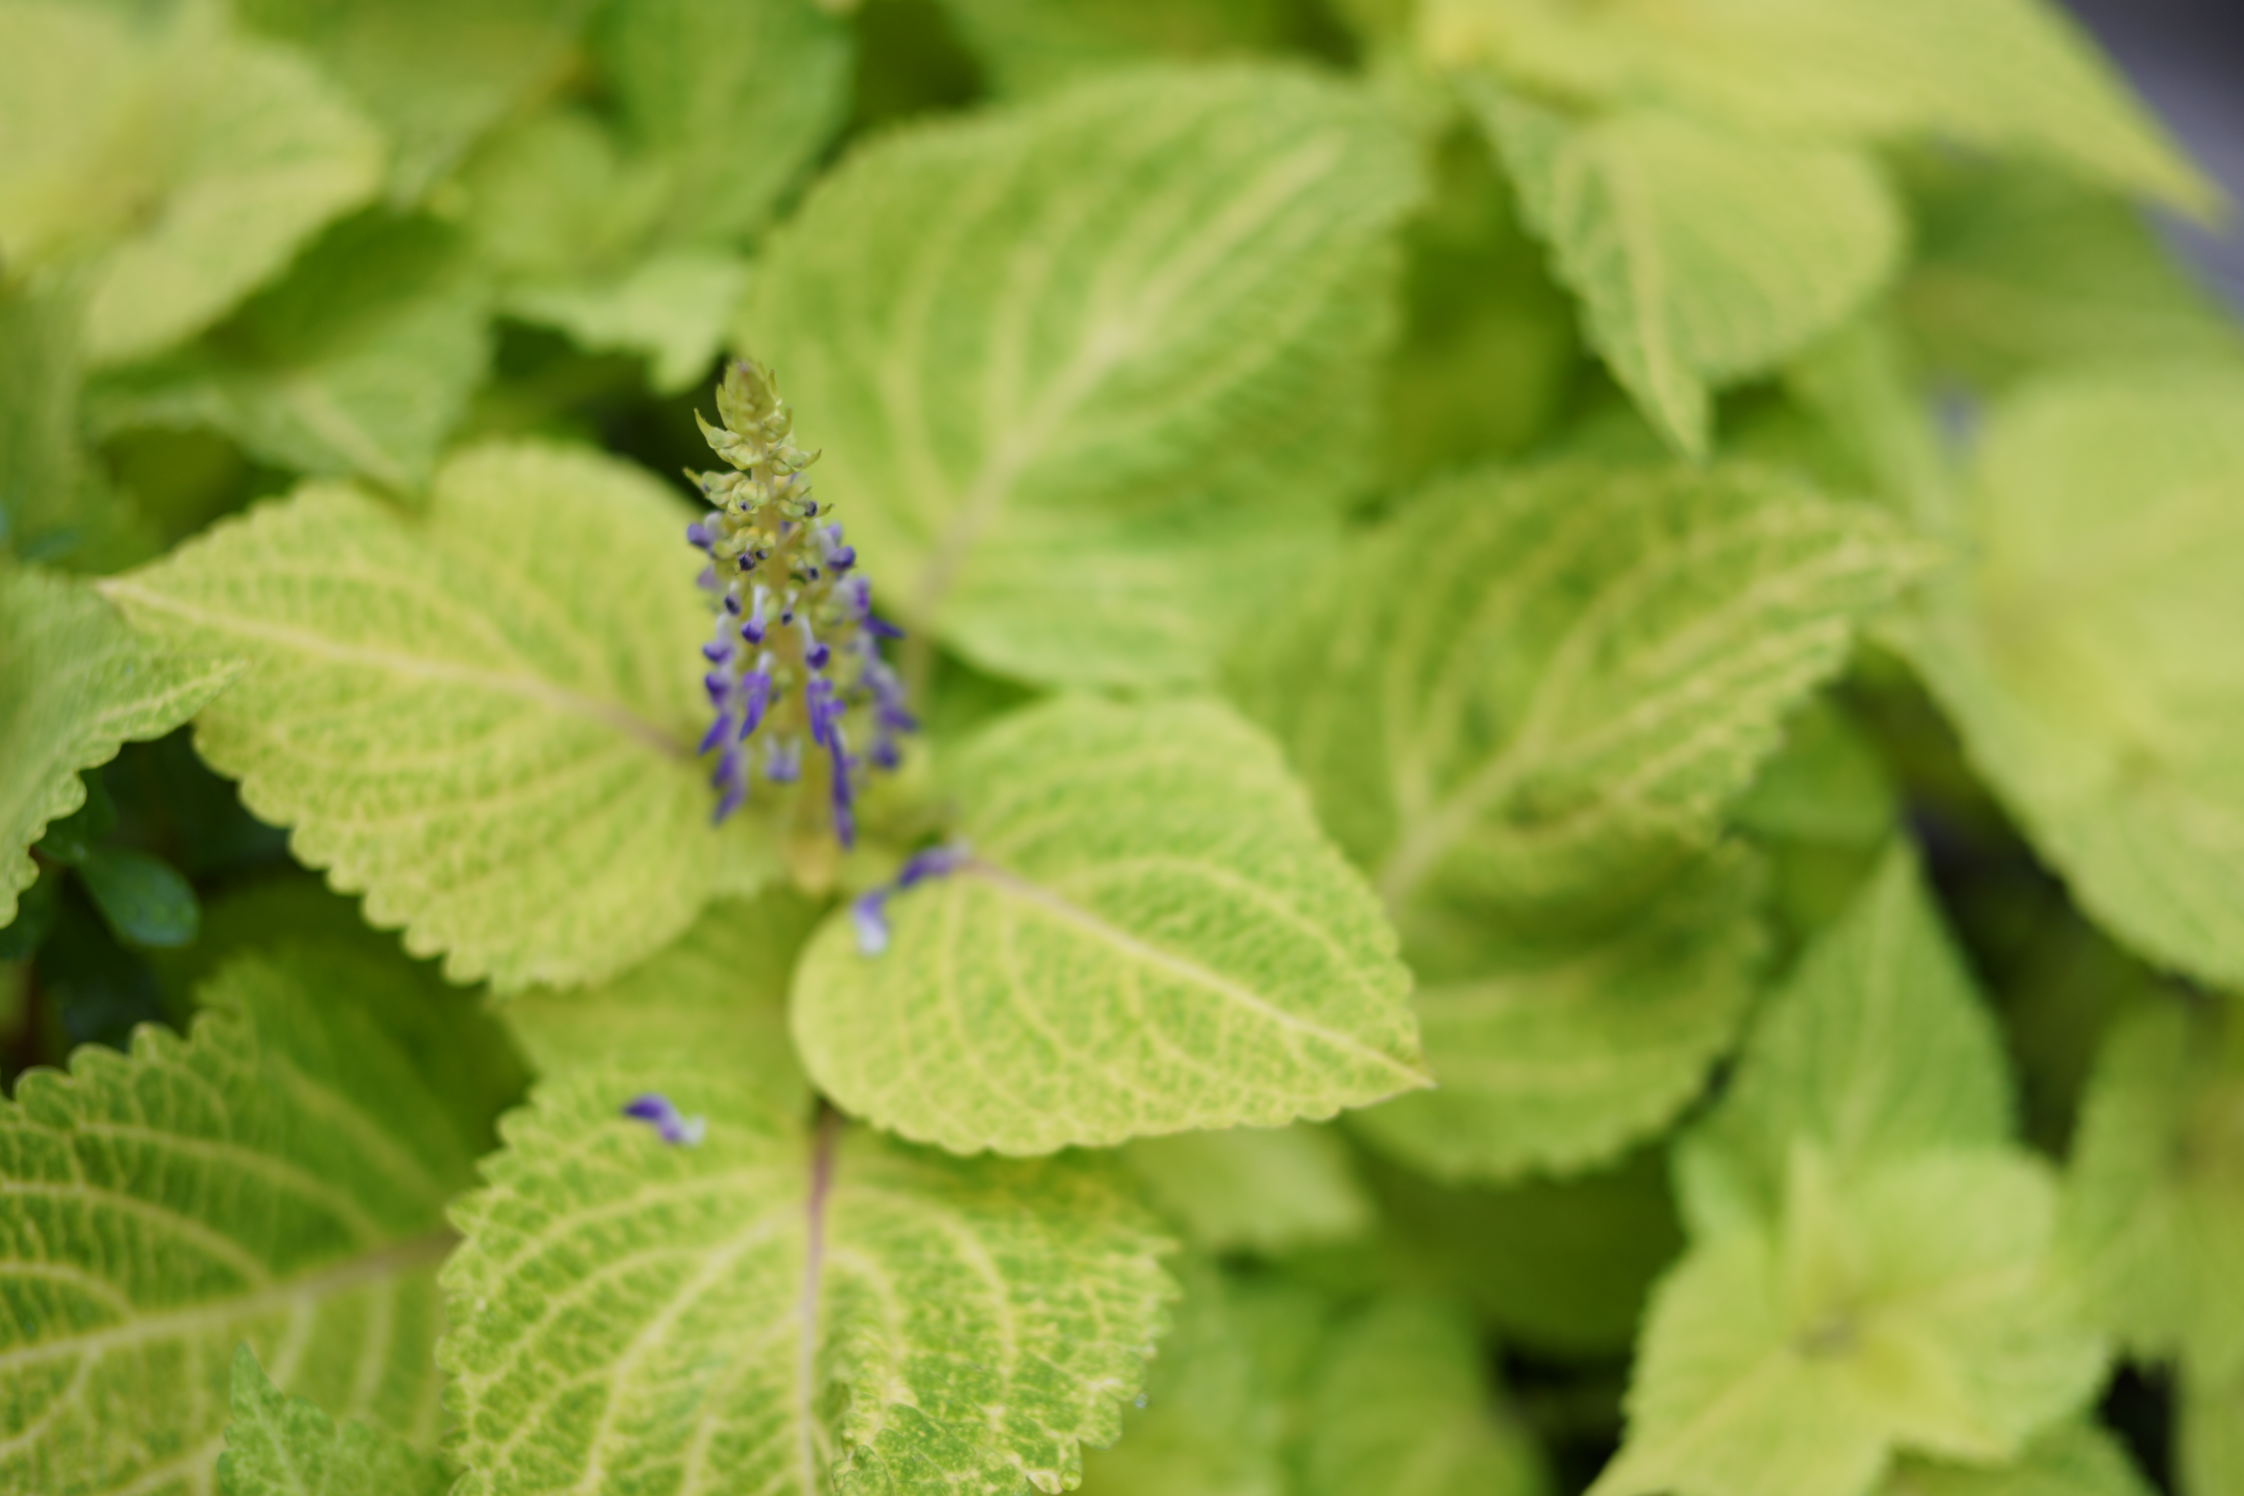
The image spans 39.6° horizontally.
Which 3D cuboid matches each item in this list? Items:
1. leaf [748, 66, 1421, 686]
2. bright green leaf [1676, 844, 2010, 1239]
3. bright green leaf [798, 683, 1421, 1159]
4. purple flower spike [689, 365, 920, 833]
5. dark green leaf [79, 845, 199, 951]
[{"bbox_3d":[0.001,-0.075,0.529,0.109,0.030,0.133,41,70,7],"label":"leaf"},{"bbox_3d":[0.127,0.053,0.534,0.054,0.024,0.085,11,61,12],"label":"bright green leaf"},{"bbox_3d":[0.005,0.033,0.469,0.088,0.024,0.081,25,68,17],"label":"bright green leaf"},{"bbox_3d":[-0.051,-0.021,0.467,0.033,0.082,0.033,-2,36,0],"label":"purple flower spike"},{"bbox_3d":[-0.159,0.024,0.500,0.028,0.008,0.014,34,50,22],"label":"dark green leaf"}]

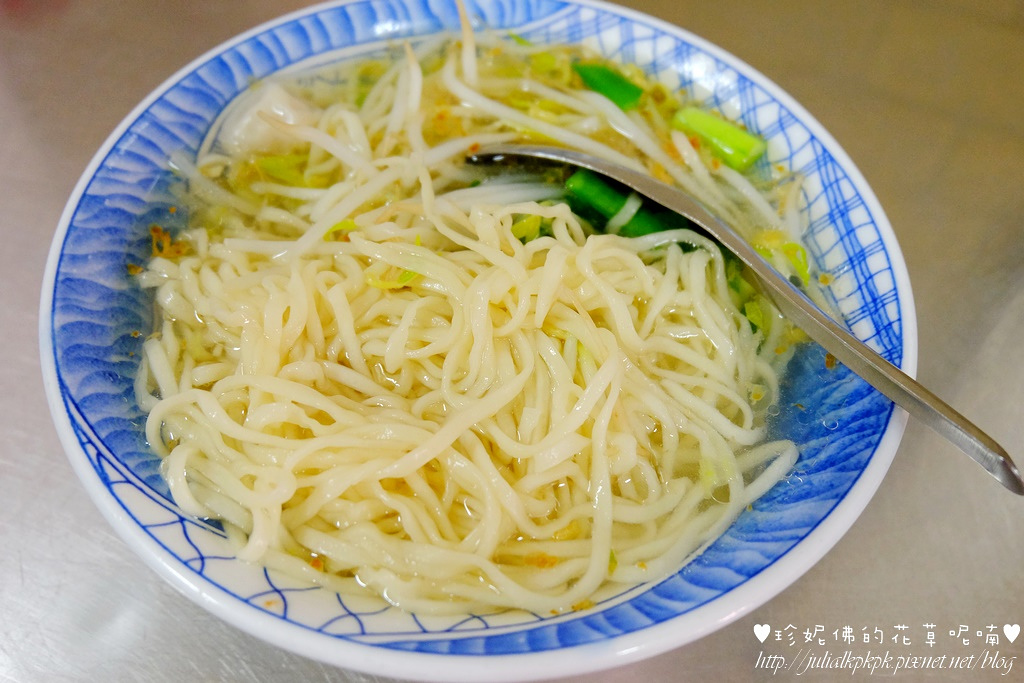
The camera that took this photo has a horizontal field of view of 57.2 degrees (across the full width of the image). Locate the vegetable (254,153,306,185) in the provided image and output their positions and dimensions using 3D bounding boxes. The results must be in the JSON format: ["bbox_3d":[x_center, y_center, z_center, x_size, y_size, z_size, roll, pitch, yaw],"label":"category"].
[{"bbox_3d":[-0.062,-0.047,0.256,0.017,0.004,0.007,23,57,13],"label":"vegetable"}]

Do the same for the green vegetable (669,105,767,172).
[{"bbox_3d":[0.060,-0.060,0.269,0.026,0.009,0.009,32,59,18],"label":"green vegetable"}]

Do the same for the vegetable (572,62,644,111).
[{"bbox_3d":[0.029,-0.079,0.285,0.024,0.005,0.009,39,61,22],"label":"vegetable"}]

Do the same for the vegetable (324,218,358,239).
[{"bbox_3d":[-0.044,-0.029,0.238,0.010,0.004,0.005,-28,61,-21],"label":"vegetable"}]

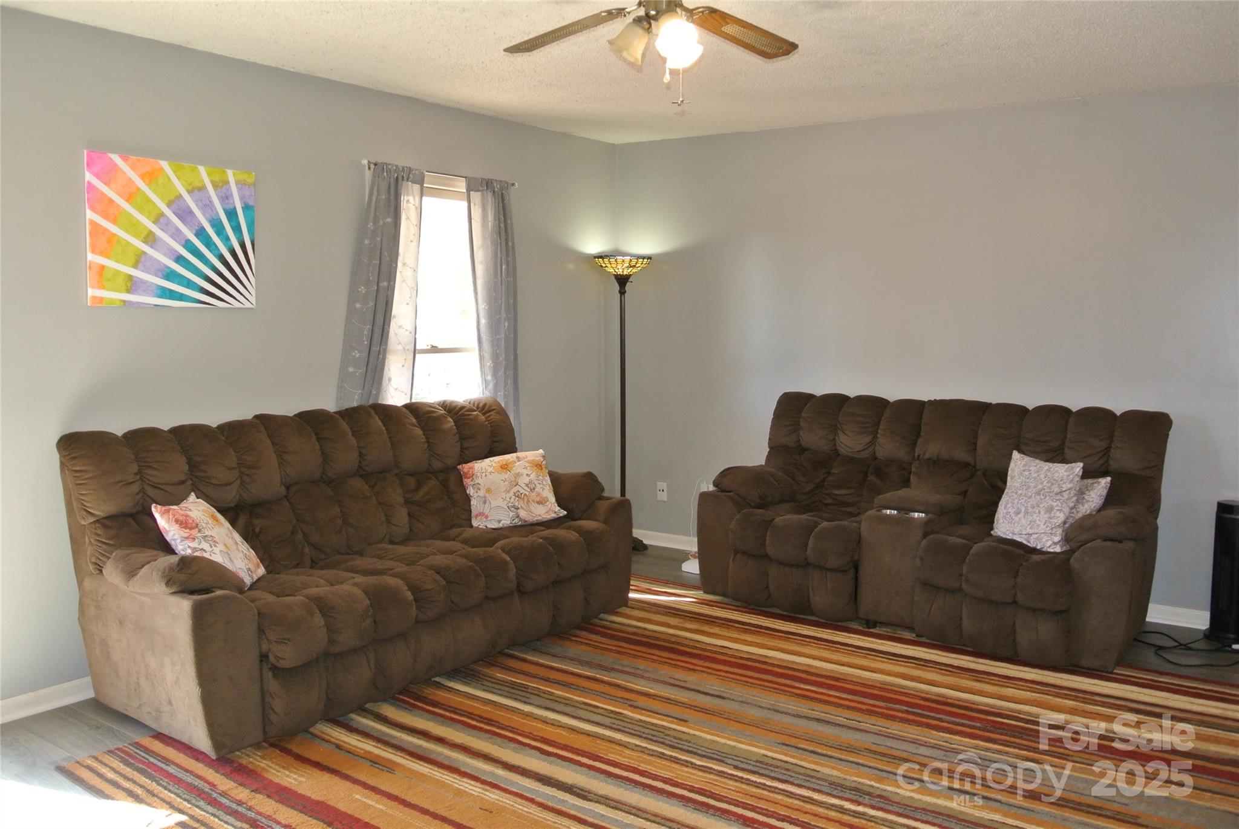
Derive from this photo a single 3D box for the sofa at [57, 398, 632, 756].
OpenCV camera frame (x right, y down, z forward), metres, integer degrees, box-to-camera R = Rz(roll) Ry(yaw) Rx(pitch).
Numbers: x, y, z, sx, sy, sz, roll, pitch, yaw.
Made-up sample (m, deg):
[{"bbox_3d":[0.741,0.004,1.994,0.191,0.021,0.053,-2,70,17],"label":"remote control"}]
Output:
[{"bbox_3d":[-0.945,0.493,4.142,0.920,0.990,2.230,4,7,34],"label":"sofa"}]

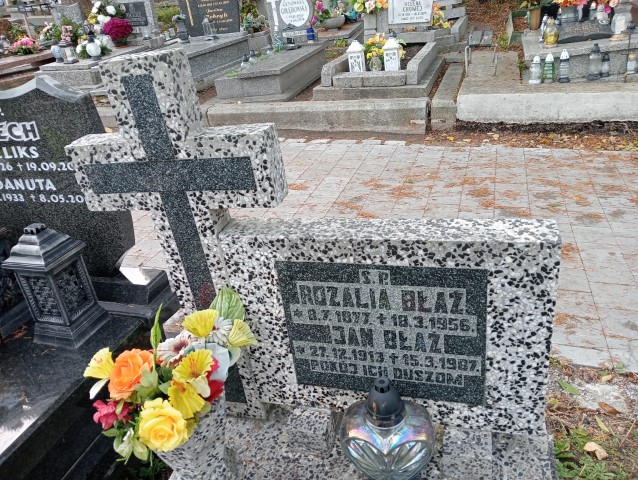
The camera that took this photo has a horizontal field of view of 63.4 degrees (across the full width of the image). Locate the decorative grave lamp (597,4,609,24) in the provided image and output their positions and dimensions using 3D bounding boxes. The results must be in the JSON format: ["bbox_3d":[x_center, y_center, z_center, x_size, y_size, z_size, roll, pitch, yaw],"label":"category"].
[{"bbox_3d":[3.210,-2.554,5.850,0.130,0.220,0.130,2,29,18],"label":"decorative grave lamp"}]

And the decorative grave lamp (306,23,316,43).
[{"bbox_3d":[-0.104,-2.892,7.200,0.120,0.260,0.120,-6,27,3],"label":"decorative grave lamp"}]

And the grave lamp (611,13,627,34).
[{"bbox_3d":[3.044,-2.200,5.250,0.155,0.225,0.155,2,29,18],"label":"grave lamp"}]

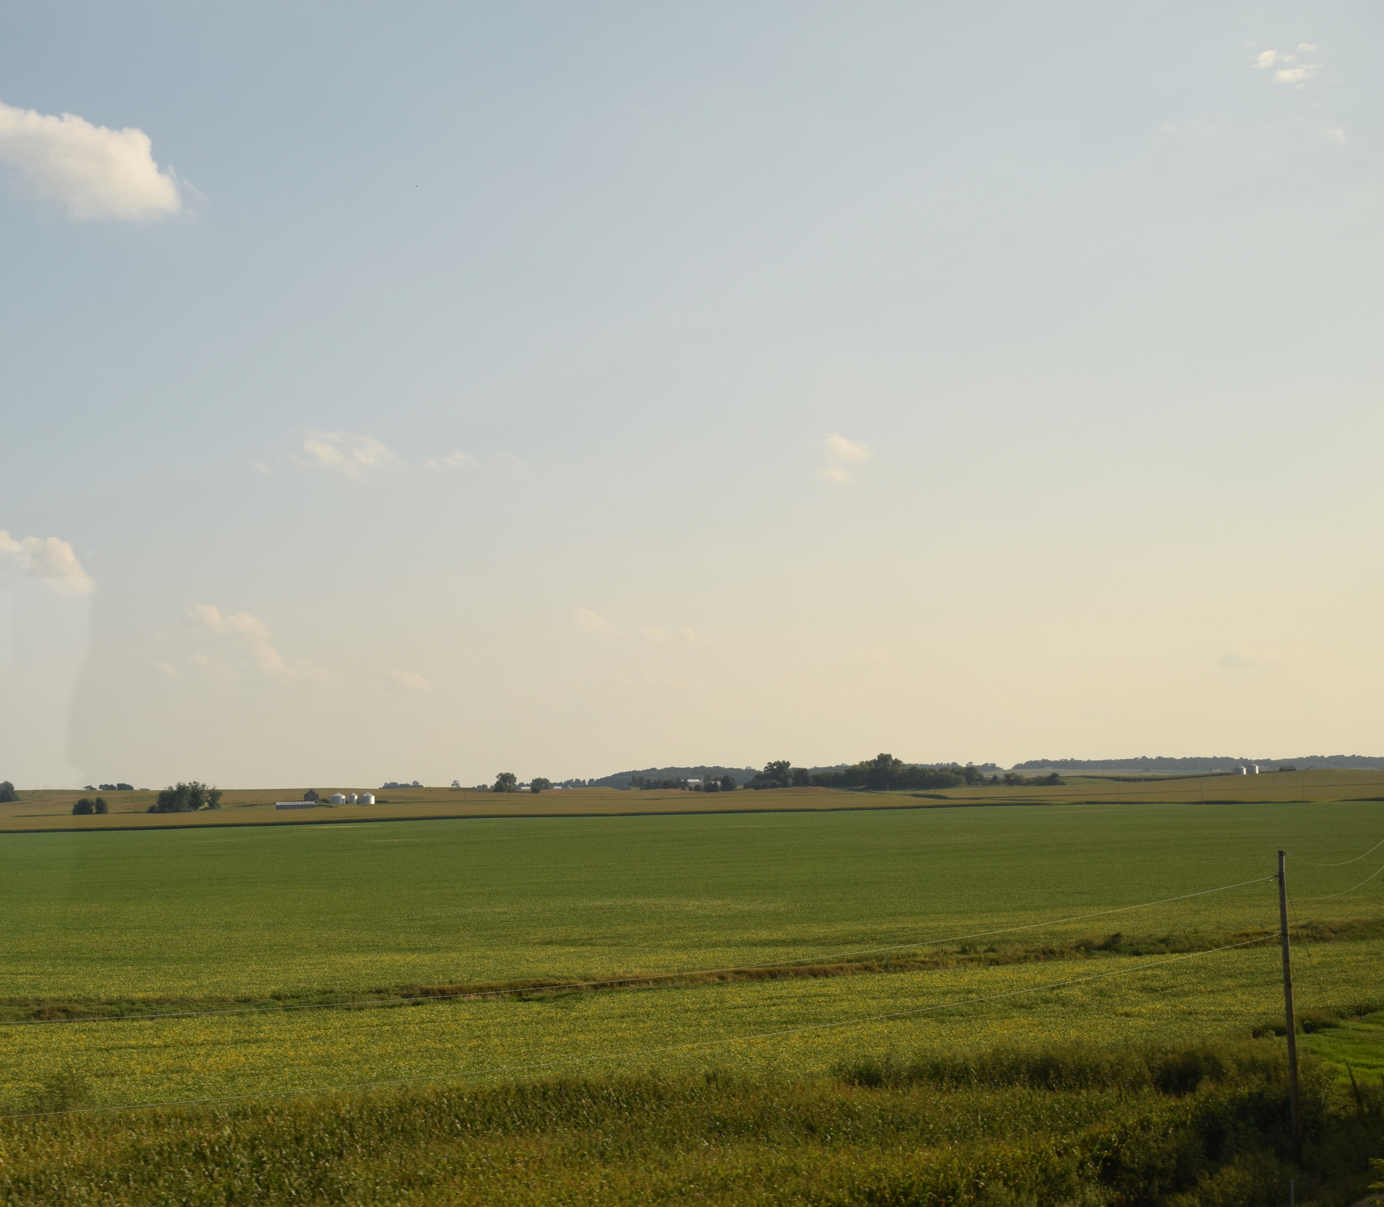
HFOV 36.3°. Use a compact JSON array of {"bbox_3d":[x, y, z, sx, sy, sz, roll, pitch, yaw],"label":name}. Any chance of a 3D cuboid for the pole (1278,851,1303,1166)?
[{"bbox_3d":[17.494,11.804,61.674,0.250,9.100,0.250,-3,-5,15],"label":"pole"}]

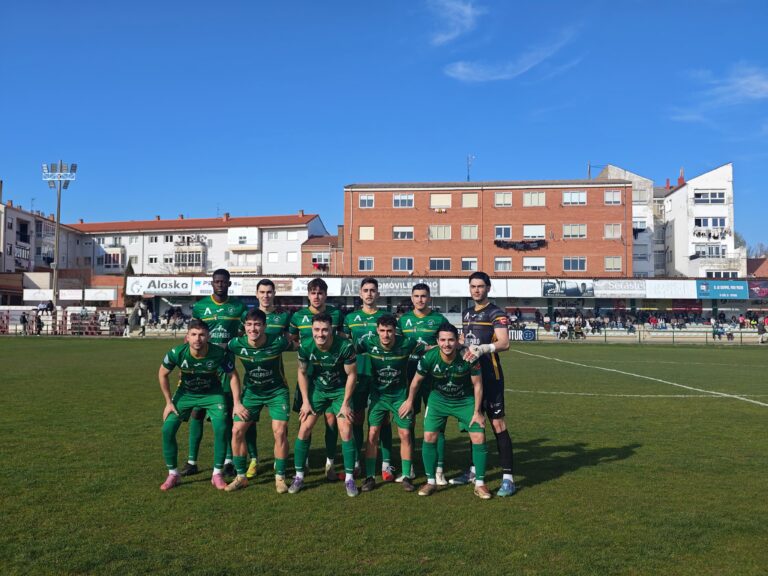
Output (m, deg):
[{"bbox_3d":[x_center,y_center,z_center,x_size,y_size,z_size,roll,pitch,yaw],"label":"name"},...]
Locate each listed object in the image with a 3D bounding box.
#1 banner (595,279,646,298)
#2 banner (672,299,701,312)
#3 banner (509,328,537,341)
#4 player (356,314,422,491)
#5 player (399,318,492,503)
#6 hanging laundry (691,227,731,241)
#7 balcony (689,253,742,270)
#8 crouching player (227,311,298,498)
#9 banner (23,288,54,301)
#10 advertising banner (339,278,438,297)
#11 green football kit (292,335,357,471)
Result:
[{"bbox_3d":[18.694,0.083,61.378,4.044,1.462,0.100,0,-2,3],"label":"banner"},{"bbox_3d":[25.587,1.560,65.465,2.476,1.180,0.080,0,-2,3],"label":"banner"},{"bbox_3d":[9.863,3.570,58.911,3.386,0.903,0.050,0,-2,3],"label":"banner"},{"bbox_3d":[0.046,0.936,6.582,0.560,1.470,0.550,1,-2,0],"label":"player"},{"bbox_3d":[0.500,0.988,6.420,0.720,1.420,0.620,0,-2,3],"label":"player"},{"bbox_3d":[33.340,-5.524,79.000,3.750,1.350,0.550,0,-3,1],"label":"hanging laundry"},{"bbox_3d":[34.059,-2.706,79.300,4.500,1.700,2.300,0,-2,7],"label":"balcony"},{"bbox_3d":[-1.050,0.938,6.680,0.610,1.500,0.620,1,-3,-6],"label":"crouching player"},{"bbox_3d":[-30.701,0.631,69.000,2.700,0.980,0.080,0,-2,6],"label":"banner"},{"bbox_3d":[0.543,-0.056,62.469,7.934,1.448,0.100,0,-2,3],"label":"advertising banner"},{"bbox_3d":[-0.496,0.954,6.470,0.520,1.160,0.520,1,-2,-4],"label":"green football kit"}]

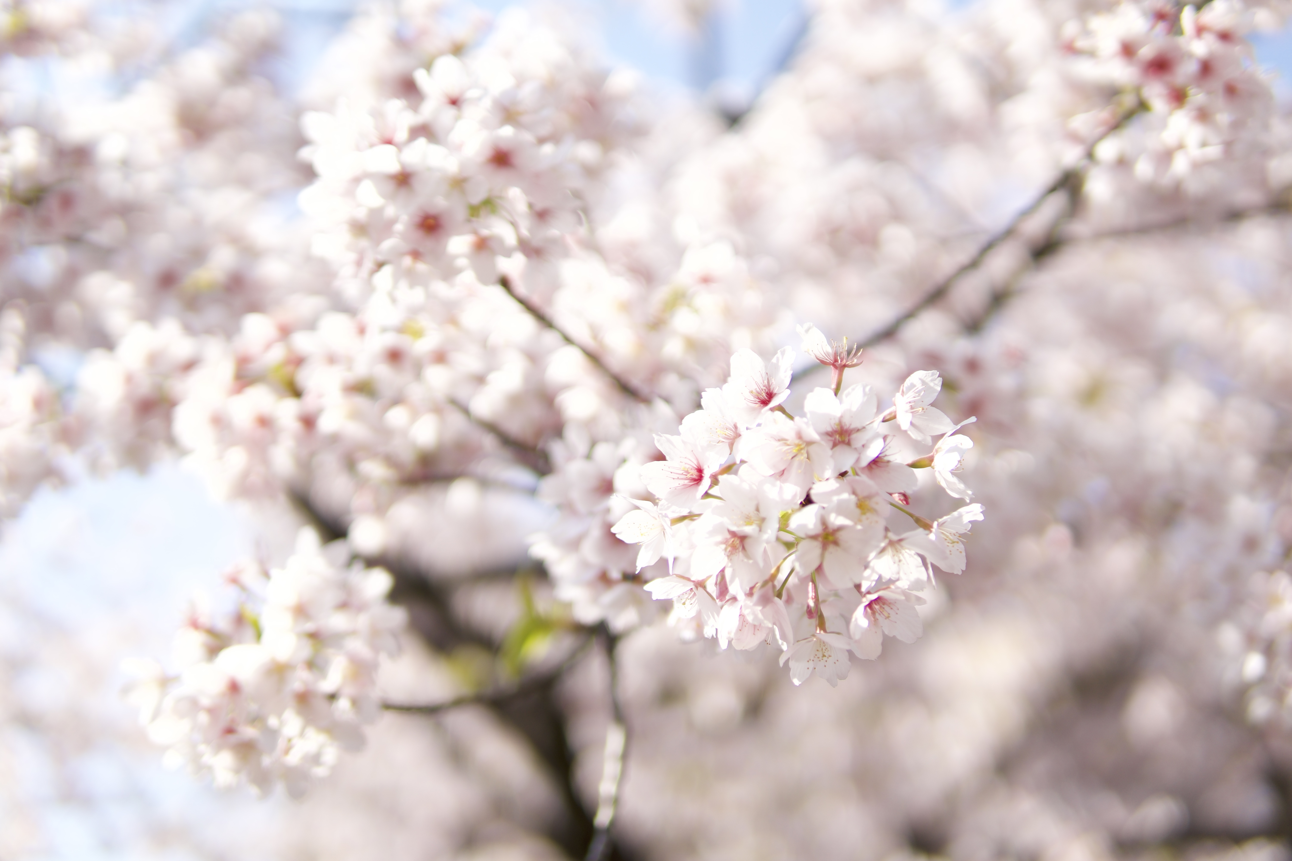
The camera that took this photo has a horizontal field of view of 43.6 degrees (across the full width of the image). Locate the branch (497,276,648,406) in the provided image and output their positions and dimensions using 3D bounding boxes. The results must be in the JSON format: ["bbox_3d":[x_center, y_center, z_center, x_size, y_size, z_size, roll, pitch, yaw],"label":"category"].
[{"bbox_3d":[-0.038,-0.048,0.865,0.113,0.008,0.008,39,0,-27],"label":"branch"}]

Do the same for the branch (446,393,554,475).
[{"bbox_3d":[-0.092,0.003,1.010,0.085,0.010,0.010,37,0,-30],"label":"branch"}]

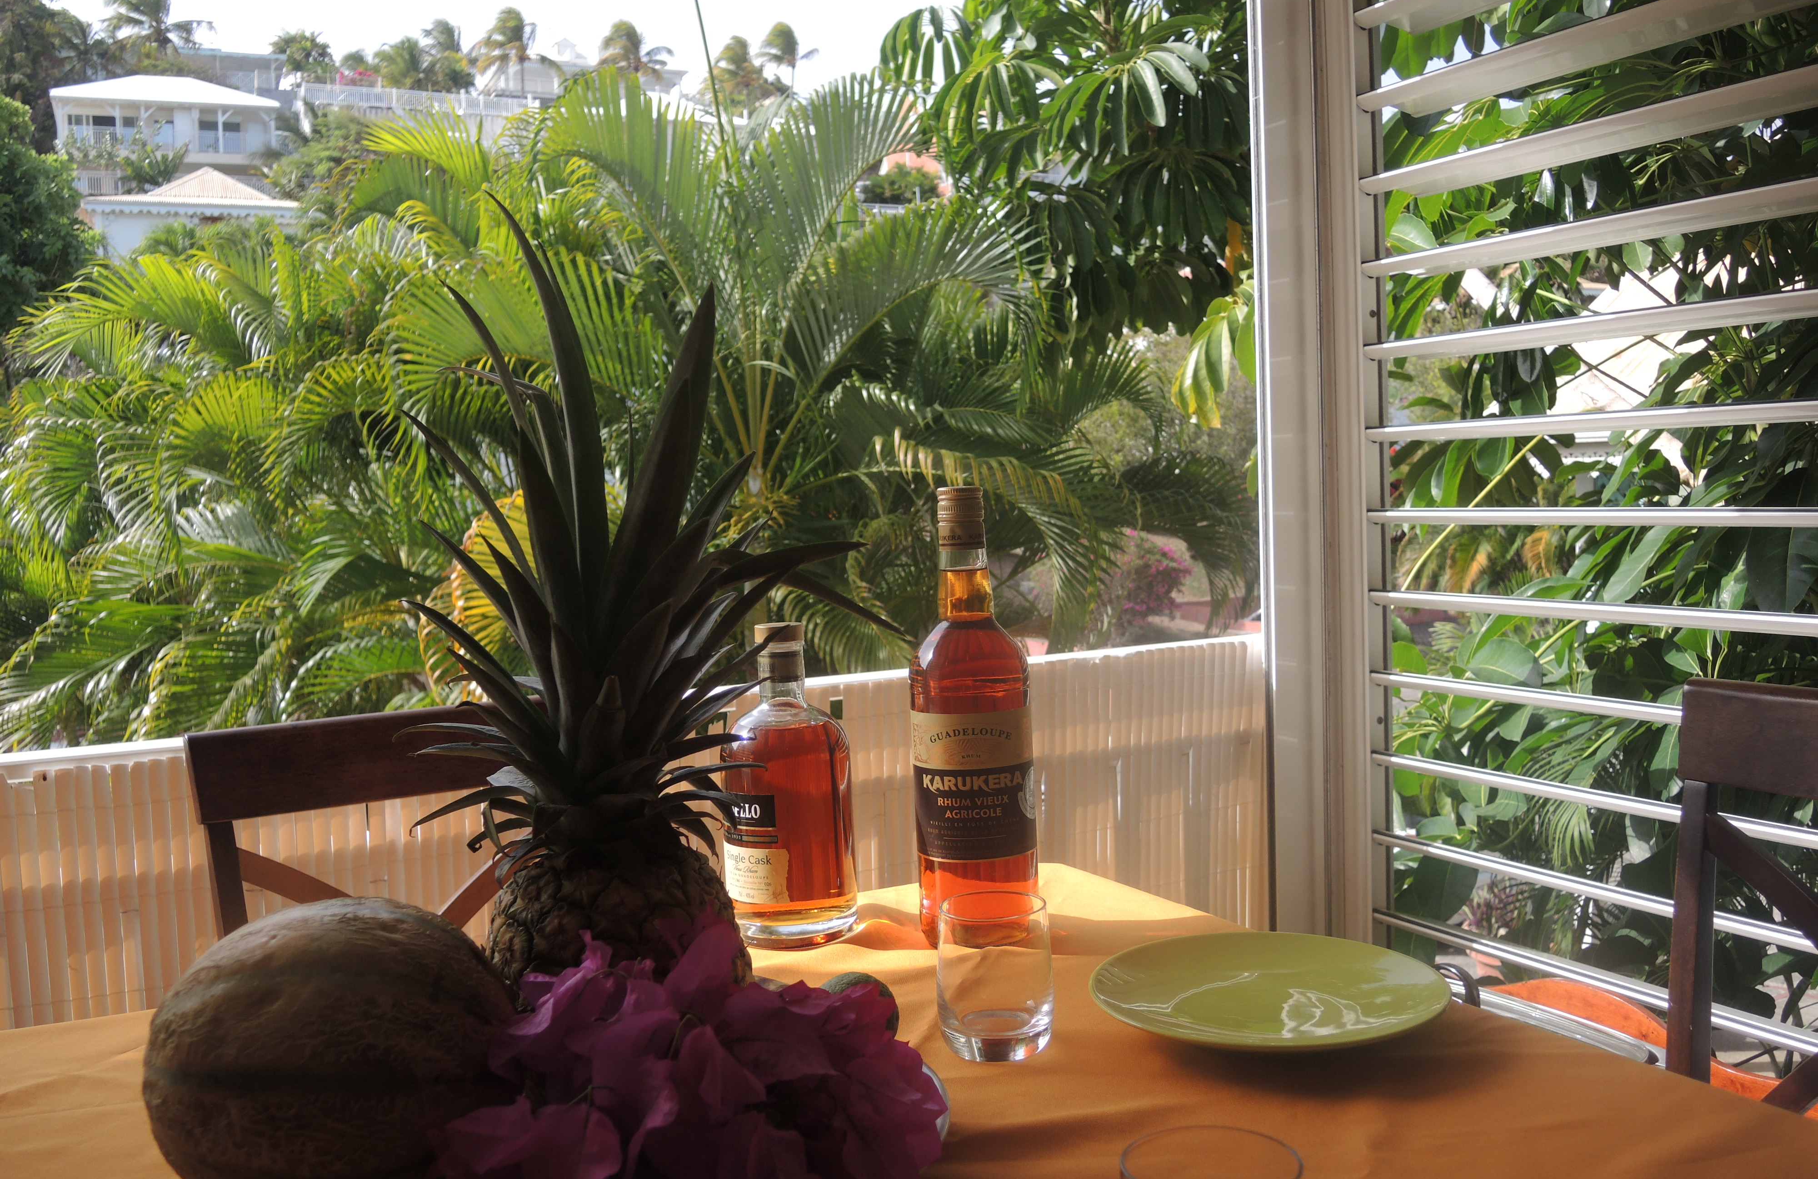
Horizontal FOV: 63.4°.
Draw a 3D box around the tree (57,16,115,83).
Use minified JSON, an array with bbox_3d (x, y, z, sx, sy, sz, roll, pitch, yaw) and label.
[{"bbox_3d":[-48.133,-31.438,86.000,3.700,4.300,3.700,-4,4,-28],"label":"tree"}]

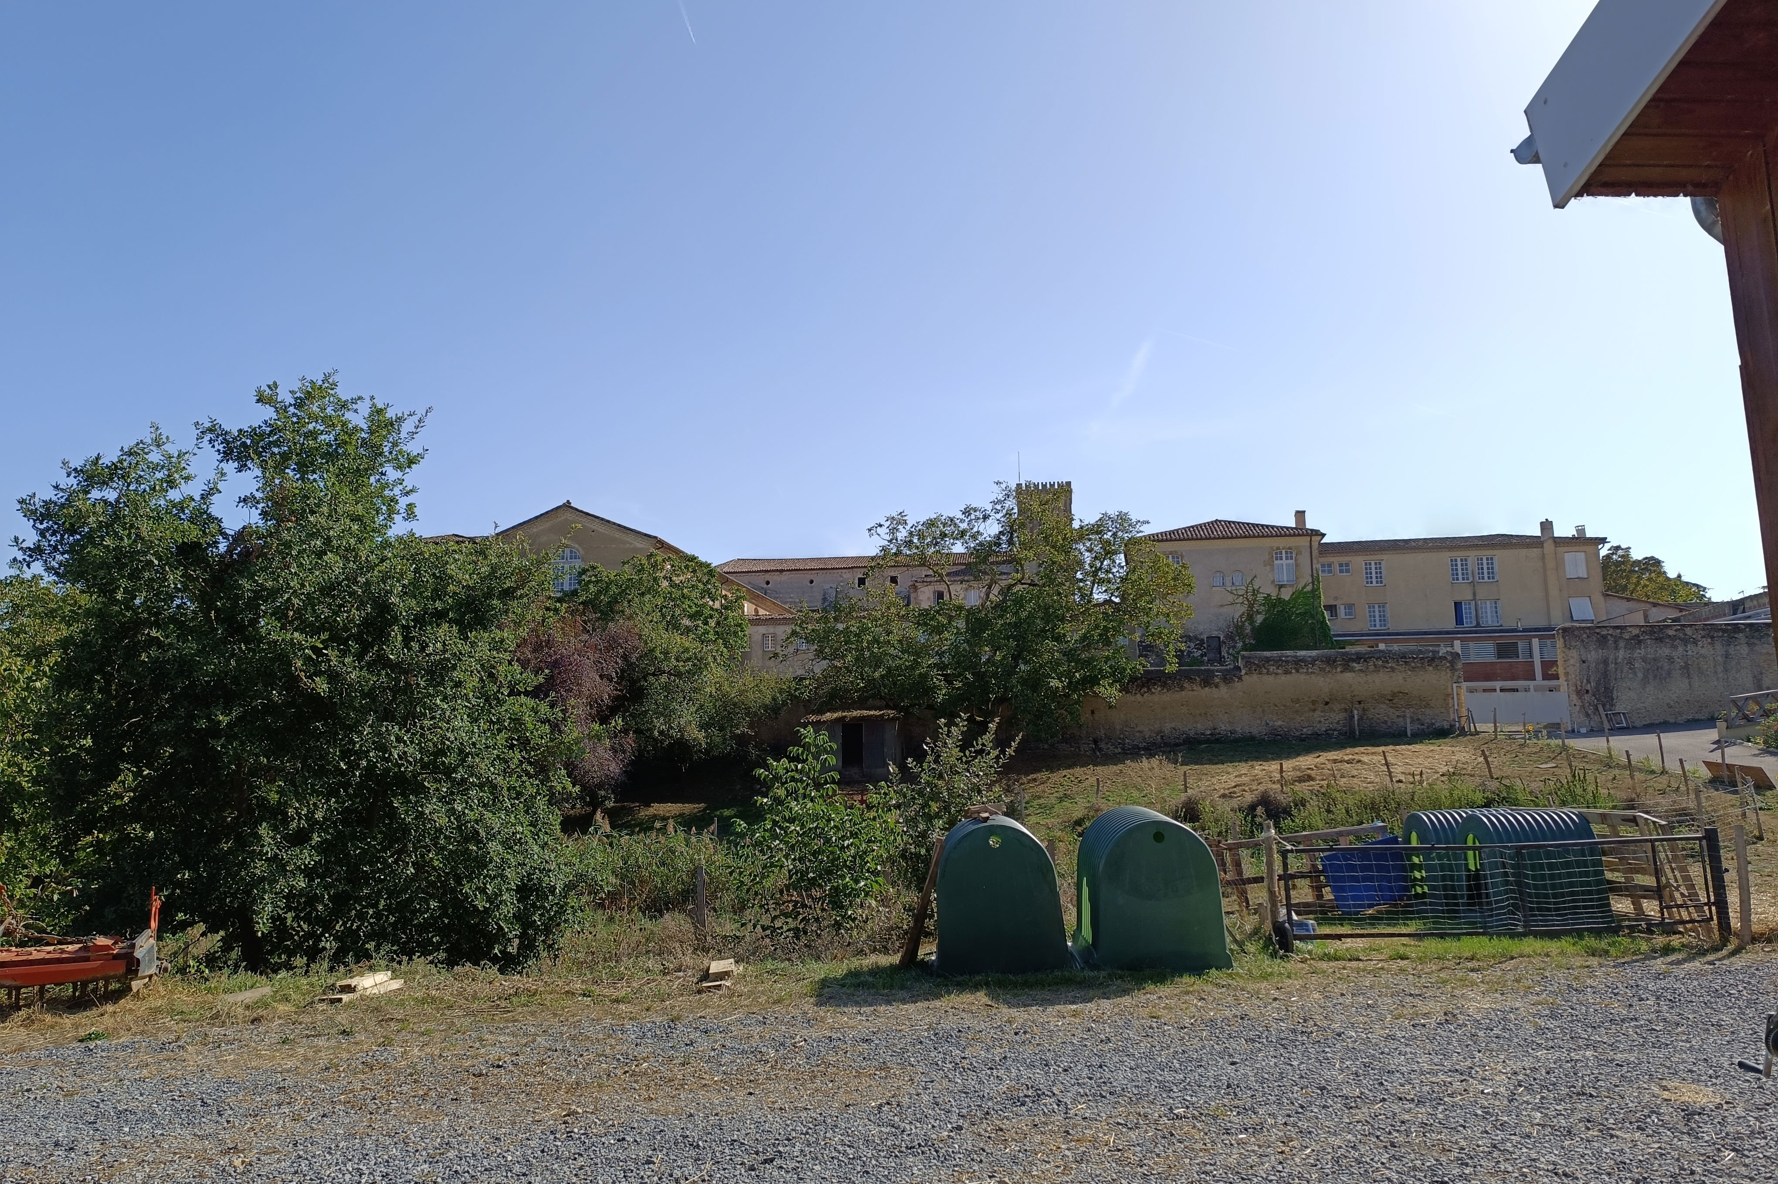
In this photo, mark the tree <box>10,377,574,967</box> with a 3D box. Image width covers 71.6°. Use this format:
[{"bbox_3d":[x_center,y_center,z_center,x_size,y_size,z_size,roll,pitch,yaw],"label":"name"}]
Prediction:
[{"bbox_3d":[-6.116,0.733,13.017,5.600,6.269,5.200,4,-10,-25],"label":"tree"}]

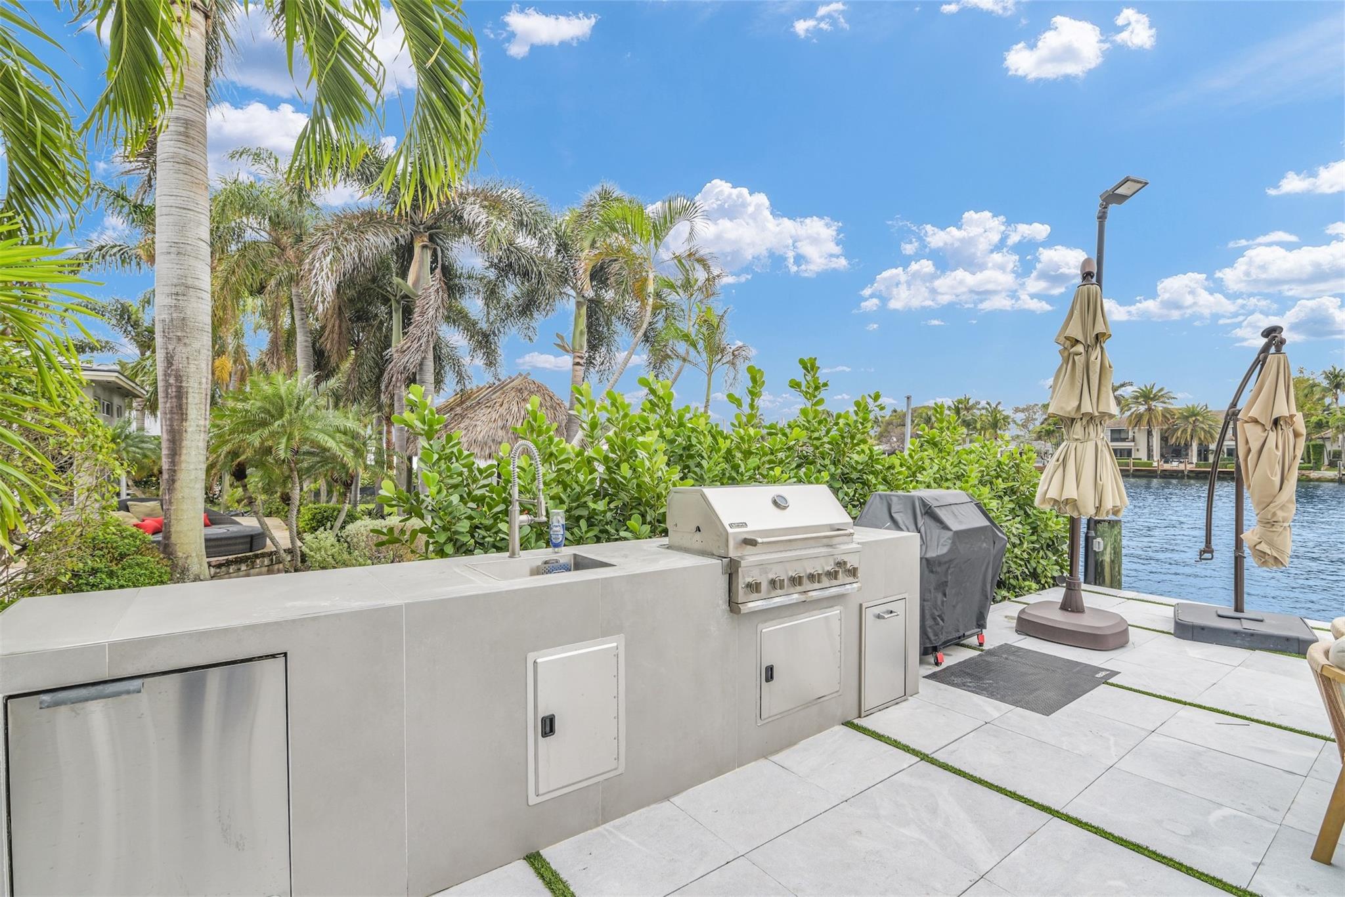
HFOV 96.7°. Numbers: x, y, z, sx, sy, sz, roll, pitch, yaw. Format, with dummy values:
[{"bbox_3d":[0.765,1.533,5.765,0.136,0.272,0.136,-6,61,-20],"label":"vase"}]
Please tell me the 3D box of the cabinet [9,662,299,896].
[{"bbox_3d":[-1.503,1.023,1.787,0.565,0.848,0.551,1,-1,-36],"label":"cabinet"}]

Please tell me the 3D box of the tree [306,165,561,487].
[{"bbox_3d":[-4.200,-1.700,10.500,4.500,6.600,4.500,0,-1,0],"label":"tree"}]

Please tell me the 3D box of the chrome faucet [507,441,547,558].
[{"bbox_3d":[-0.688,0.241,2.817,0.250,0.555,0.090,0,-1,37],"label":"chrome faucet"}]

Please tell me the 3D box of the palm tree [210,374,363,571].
[{"bbox_3d":[-5.160,0.350,8.000,2.050,2.700,2.050,0,-1,0],"label":"palm tree"}]

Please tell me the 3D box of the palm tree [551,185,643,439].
[{"bbox_3d":[-1.650,-1.900,12.500,2.700,7.200,2.700,0,-1,0],"label":"palm tree"}]

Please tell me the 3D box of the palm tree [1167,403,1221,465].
[{"bbox_3d":[68.017,-1.880,78.000,5.500,8.160,5.500,0,-1,41],"label":"palm tree"}]

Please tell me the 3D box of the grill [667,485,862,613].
[{"bbox_3d":[0.495,0.484,3.186,0.917,0.564,0.583,1,-1,-36],"label":"grill"}]

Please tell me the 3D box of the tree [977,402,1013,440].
[{"bbox_3d":[45.803,-2.222,85.000,4.500,8.840,4.500,0,-1,28],"label":"tree"}]

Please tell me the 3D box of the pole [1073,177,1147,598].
[{"bbox_3d":[5.060,-0.720,6.930,0.400,4.850,0.550,0,-1,-27],"label":"pole"}]

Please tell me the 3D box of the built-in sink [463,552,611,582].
[{"bbox_3d":[-0.581,0.615,2.638,0.530,0.210,0.440,0,-1,-36],"label":"built-in sink"}]

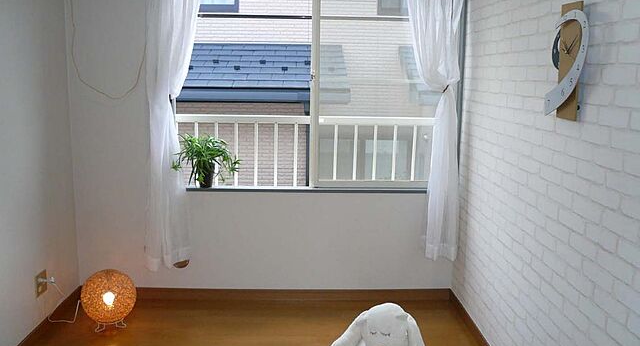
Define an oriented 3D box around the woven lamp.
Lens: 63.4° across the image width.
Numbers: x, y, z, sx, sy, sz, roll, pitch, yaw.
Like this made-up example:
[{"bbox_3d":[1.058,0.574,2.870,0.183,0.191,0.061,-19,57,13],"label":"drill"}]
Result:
[{"bbox_3d":[-1.164,0.692,2.861,0.304,0.337,0.304,1,11,-2],"label":"woven lamp"}]

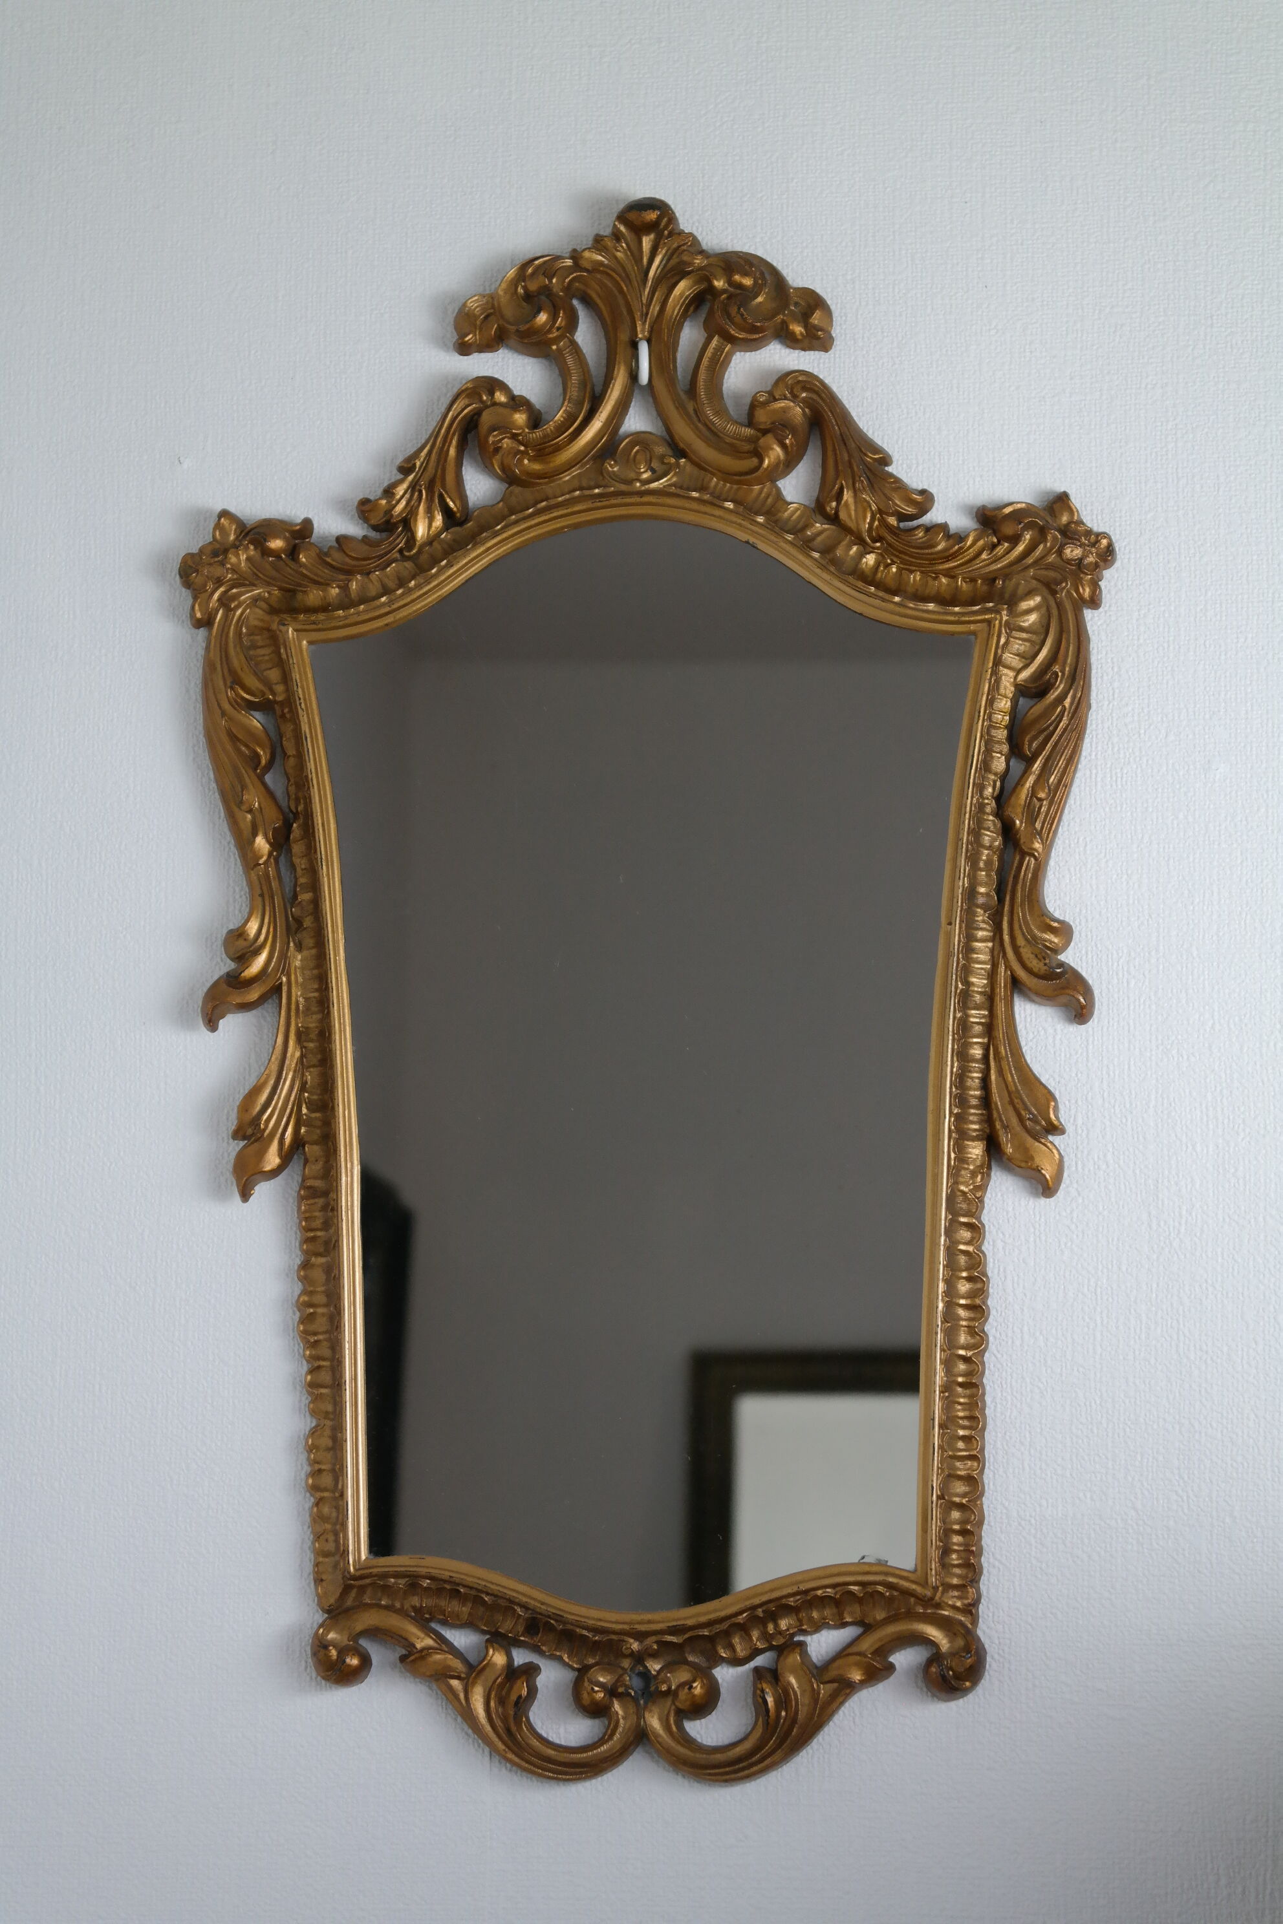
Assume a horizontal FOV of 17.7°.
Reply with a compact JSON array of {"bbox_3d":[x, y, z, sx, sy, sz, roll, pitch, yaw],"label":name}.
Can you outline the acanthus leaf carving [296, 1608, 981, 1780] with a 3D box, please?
[{"bbox_3d":[0.001,0.309,1.732,0.285,0.071,0.026,-1,-10,7],"label":"acanthus leaf carving"}]

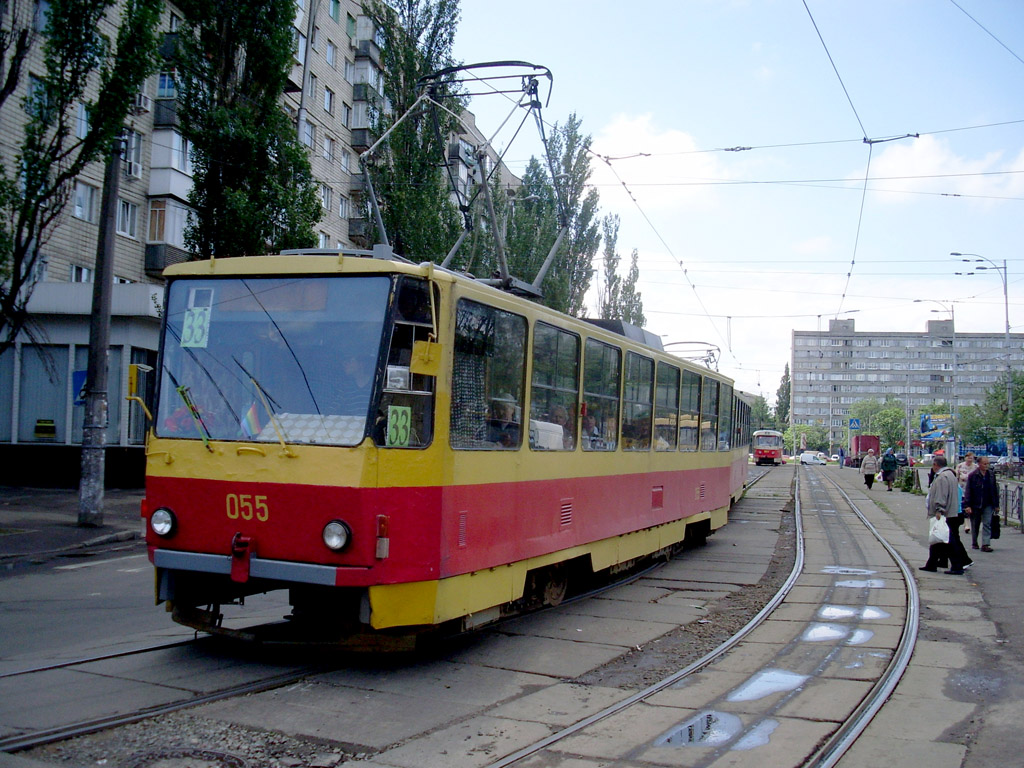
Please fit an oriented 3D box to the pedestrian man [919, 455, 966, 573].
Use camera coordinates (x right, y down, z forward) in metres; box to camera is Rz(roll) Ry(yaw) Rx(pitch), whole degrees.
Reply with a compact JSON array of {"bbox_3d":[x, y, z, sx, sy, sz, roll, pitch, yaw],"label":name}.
[{"bbox_3d":[6.472,1.967,16.900,0.680,1.748,0.560,0,-3,18],"label":"pedestrian man"}]

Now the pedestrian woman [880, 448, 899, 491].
[{"bbox_3d":[14.541,3.303,43.300,0.600,1.637,0.420,1,-3,16],"label":"pedestrian woman"}]

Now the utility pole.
[{"bbox_3d":[-7.666,-1.013,21.287,0.420,7.280,0.420,2,-3,14],"label":"utility pole"}]

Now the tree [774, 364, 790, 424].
[{"bbox_3d":[56.550,5.854,235.000,3.600,20.697,3.600,1,-3,14],"label":"tree"}]

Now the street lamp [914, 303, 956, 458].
[{"bbox_3d":[31.910,0.128,84.700,3.100,12.990,0.400,1,-3,14],"label":"street lamp"}]

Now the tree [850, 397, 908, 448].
[{"bbox_3d":[53.796,6.312,165.000,8.800,8.954,8.000,1,-3,14],"label":"tree"}]

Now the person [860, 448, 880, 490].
[{"bbox_3d":[13.798,3.295,43.300,0.620,1.575,0.420,1,-3,16],"label":"person"}]

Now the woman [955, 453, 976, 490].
[{"bbox_3d":[9.239,2.236,22.800,0.520,1.694,0.400,1,-3,16],"label":"woman"}]

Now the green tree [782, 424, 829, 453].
[{"bbox_3d":[53.525,10.669,205.000,8.400,6.565,7.500,1,-3,14],"label":"green tree"}]

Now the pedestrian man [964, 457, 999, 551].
[{"bbox_3d":[8.520,2.178,20.400,0.620,1.706,0.480,1,-3,12],"label":"pedestrian man"}]

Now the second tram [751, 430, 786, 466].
[{"bbox_3d":[24.268,5.983,105.774,2.500,3.100,14.500,1,-3,14],"label":"second tram"}]

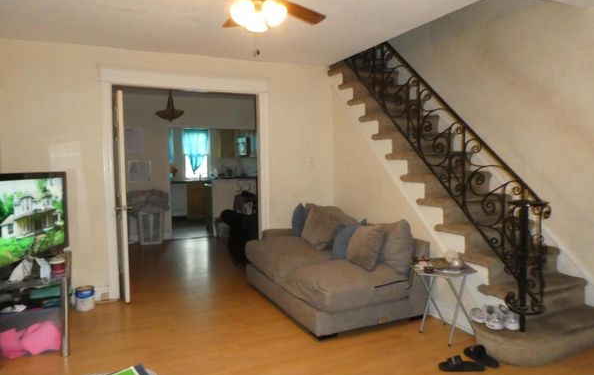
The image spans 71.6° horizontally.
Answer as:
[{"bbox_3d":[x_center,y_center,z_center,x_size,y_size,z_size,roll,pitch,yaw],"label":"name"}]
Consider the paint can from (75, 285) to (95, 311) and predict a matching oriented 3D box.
[{"bbox_3d":[-1.969,1.034,3.822,0.167,0.192,0.167,-2,4,-24],"label":"paint can"}]

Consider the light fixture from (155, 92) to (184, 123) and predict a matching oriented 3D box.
[{"bbox_3d":[-1.754,-1.145,5.684,0.390,0.470,0.390,-2,4,-24],"label":"light fixture"}]

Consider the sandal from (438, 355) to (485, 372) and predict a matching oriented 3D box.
[{"bbox_3d":[1.066,1.132,2.658,0.290,0.070,0.108,-1,4,0],"label":"sandal"}]

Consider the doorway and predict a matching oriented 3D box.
[{"bbox_3d":[-1.108,-0.040,4.369,1.680,2.245,0.140,-2,4,-24],"label":"doorway"}]

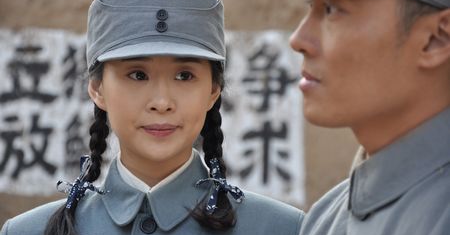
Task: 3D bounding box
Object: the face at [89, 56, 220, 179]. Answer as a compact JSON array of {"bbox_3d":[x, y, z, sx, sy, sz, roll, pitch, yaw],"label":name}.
[{"bbox_3d":[-0.095,0.000,2.640,0.177,0.162,0.150,0,-2,-7],"label":"face"}]

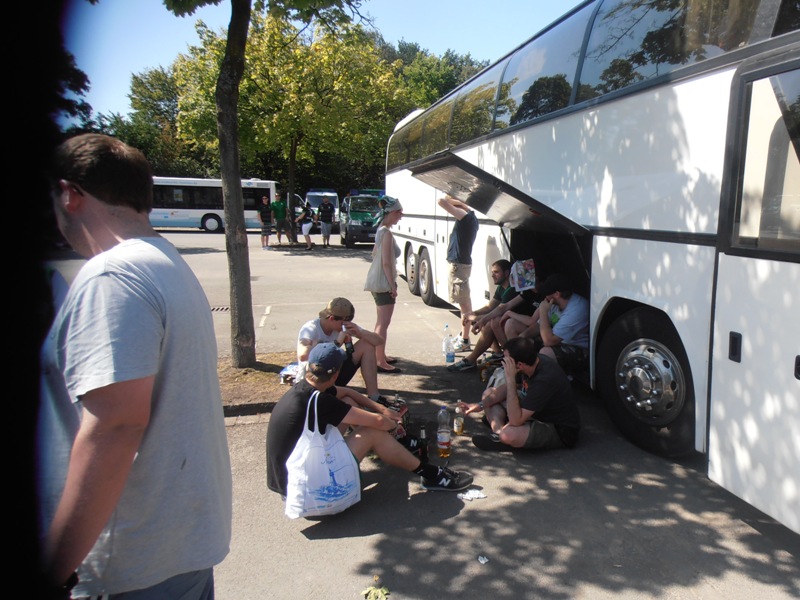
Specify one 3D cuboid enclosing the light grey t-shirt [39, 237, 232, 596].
[{"bbox_3d":[-0.581,0.228,1.319,0.370,0.750,0.510,-1,10,-10],"label":"light grey t-shirt"}]

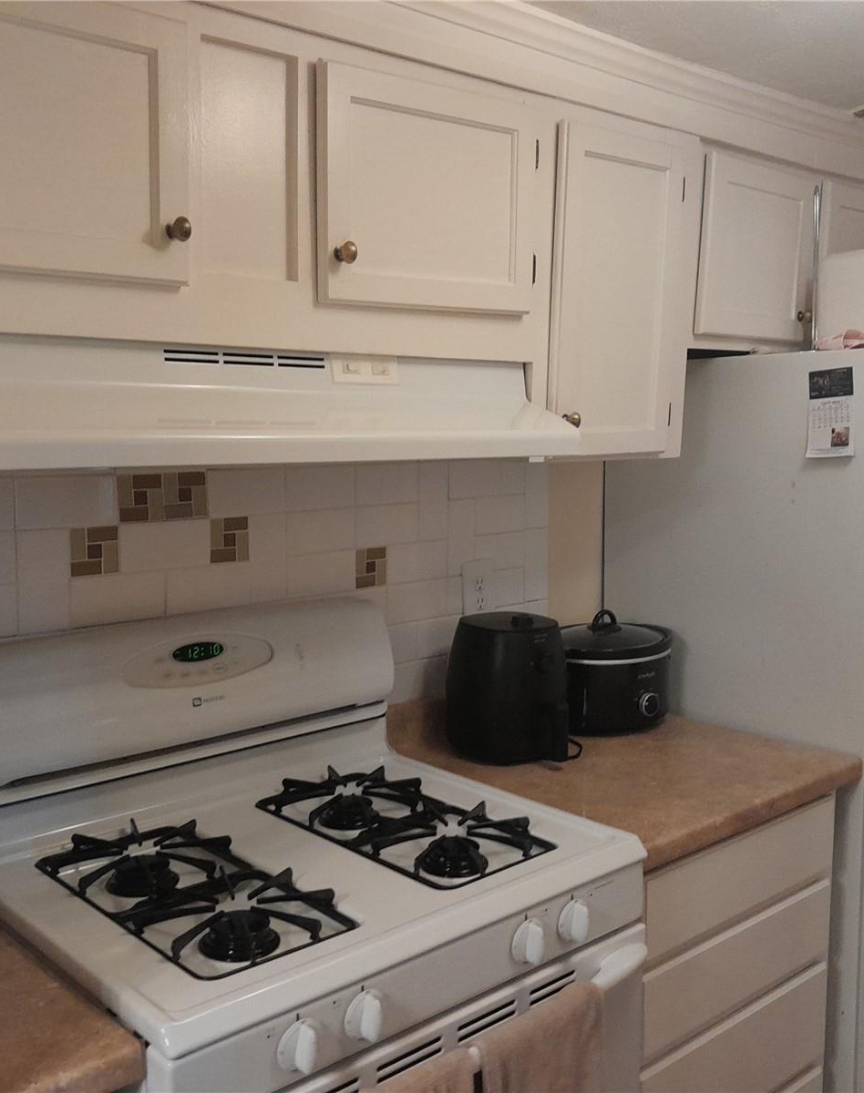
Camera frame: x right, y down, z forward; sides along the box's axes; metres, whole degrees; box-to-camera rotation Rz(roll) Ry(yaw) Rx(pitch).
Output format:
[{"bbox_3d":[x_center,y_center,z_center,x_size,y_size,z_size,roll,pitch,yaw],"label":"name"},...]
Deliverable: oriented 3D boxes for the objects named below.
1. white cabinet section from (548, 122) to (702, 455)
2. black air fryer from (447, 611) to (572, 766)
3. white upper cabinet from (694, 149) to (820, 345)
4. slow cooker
[{"bbox_3d":[0.240,-0.462,2.175,0.414,0.584,0.353,-6,9,-41],"label":"white cabinet section"},{"bbox_3d":[0.158,0.262,2.115,0.226,0.246,0.275,-6,8,-42],"label":"black air fryer"},{"bbox_3d":[0.563,-0.608,2.413,0.410,0.345,0.300,-6,8,-42],"label":"white upper cabinet"},{"bbox_3d":[0.359,0.246,2.341,0.280,0.228,0.270,-6,8,-42],"label":"slow cooker"}]

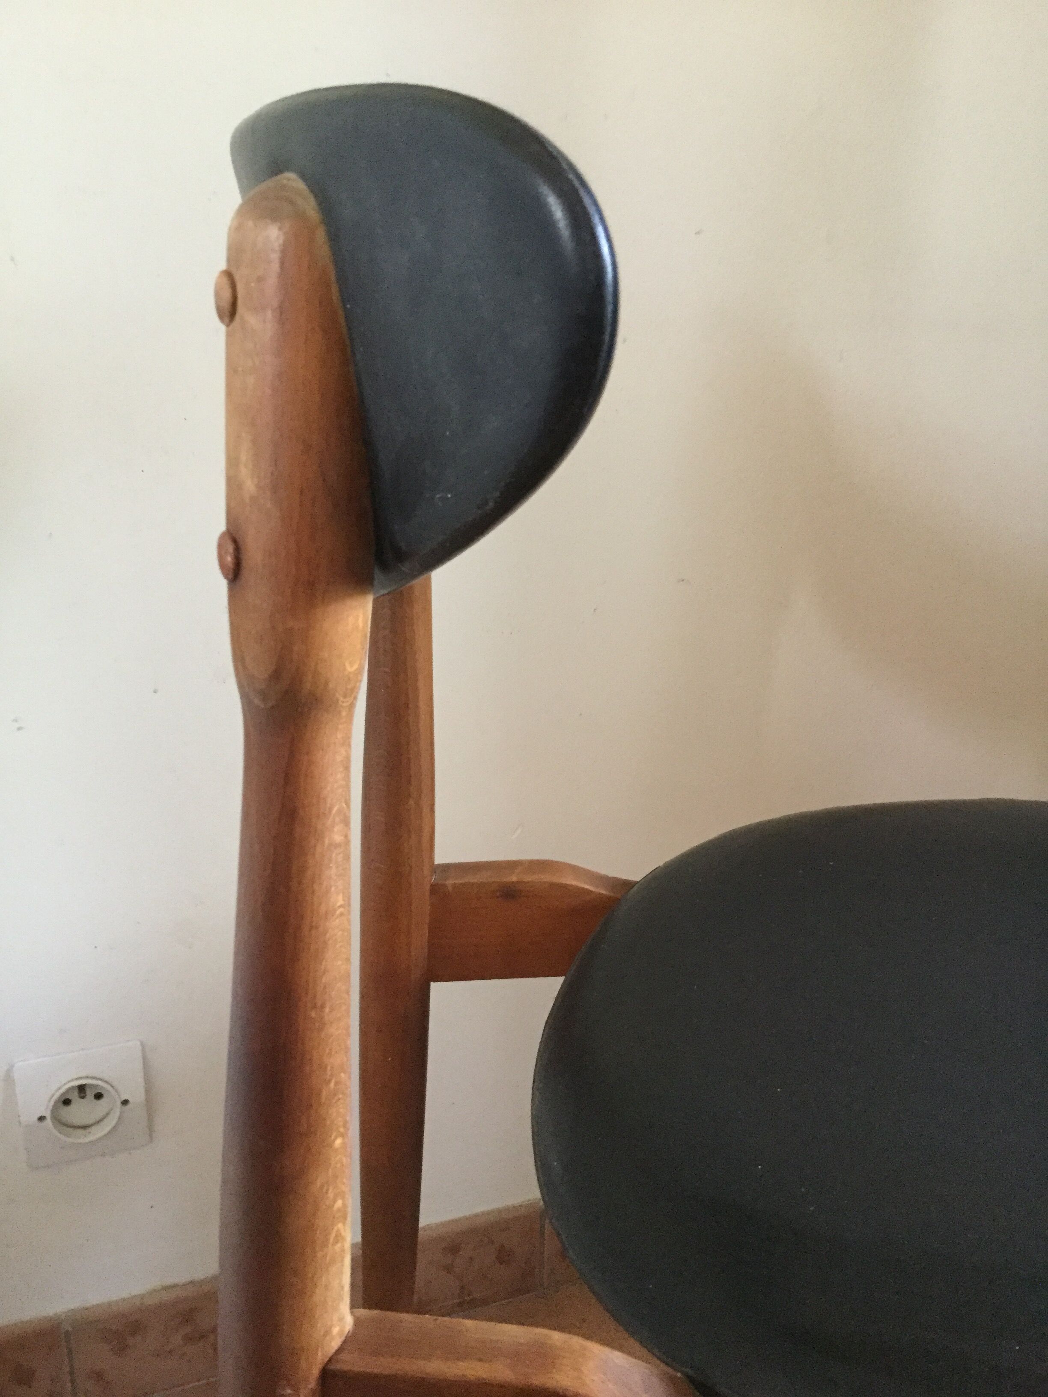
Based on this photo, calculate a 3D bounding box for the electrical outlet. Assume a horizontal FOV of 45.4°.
[{"bbox_3d":[-0.280,0.261,0.799,0.076,0.076,0.012,-6,16,-19],"label":"electrical outlet"}]

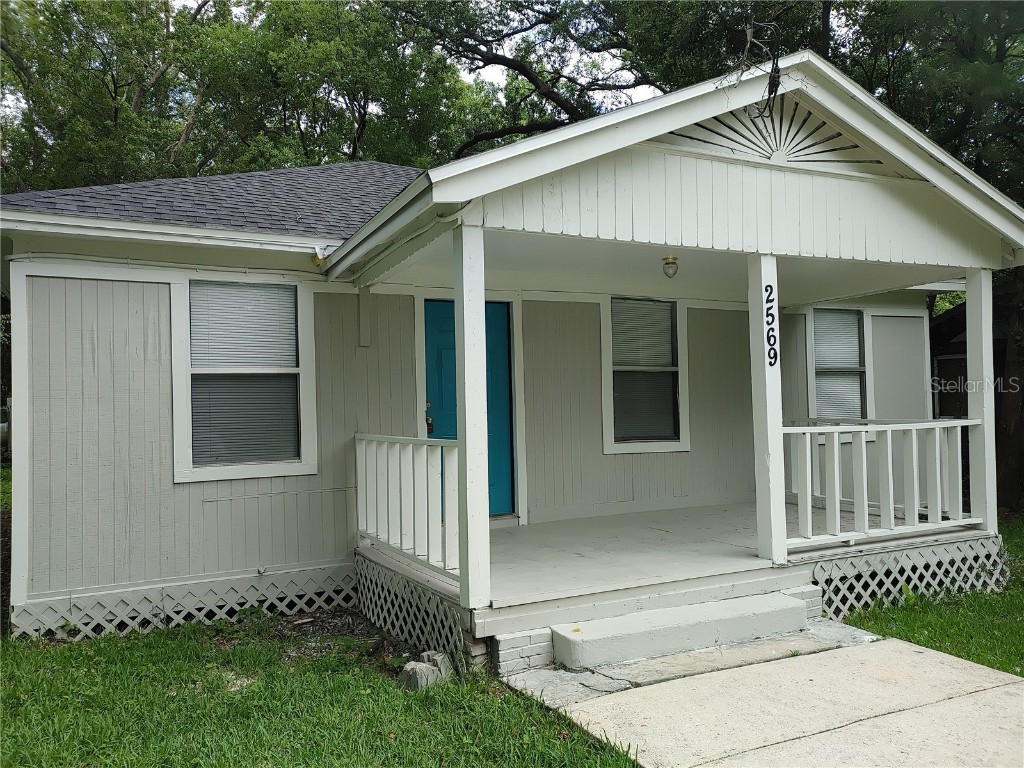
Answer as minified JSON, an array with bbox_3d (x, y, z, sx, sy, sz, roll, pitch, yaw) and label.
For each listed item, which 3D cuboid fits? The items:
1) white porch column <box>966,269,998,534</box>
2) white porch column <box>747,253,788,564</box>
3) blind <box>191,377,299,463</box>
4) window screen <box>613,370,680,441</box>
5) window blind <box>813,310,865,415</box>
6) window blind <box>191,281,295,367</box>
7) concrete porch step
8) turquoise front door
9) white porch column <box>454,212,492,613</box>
[{"bbox_3d":[3.909,0.144,6.383,0.127,2.162,0.127,-1,-1,-26],"label":"white porch column"},{"bbox_3d":[1.782,0.172,5.358,0.127,2.113,0.127,-1,-1,-26],"label":"white porch column"},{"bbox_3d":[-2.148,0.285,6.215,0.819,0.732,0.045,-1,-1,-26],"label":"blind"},{"bbox_3d":[1.364,0.226,7.909,0.814,0.708,0.045,-1,-1,-26],"label":"window screen"},{"bbox_3d":[3.859,-0.147,9.123,0.813,1.451,0.045,-1,-1,-26],"label":"window blind"},{"bbox_3d":[-2.163,-0.467,6.232,0.819,0.684,0.045,-1,-1,-26],"label":"window blind"},{"bbox_3d":[1.053,1.489,4.707,1.732,0.159,0.299,-1,-1,-26],"label":"concrete porch step"},{"bbox_3d":[-0.397,0.230,7.082,0.881,1.986,0.045,-1,-1,-26],"label":"turquoise front door"},{"bbox_3d":[-0.226,0.181,4.390,0.127,2.145,0.127,-1,-1,-26],"label":"white porch column"}]

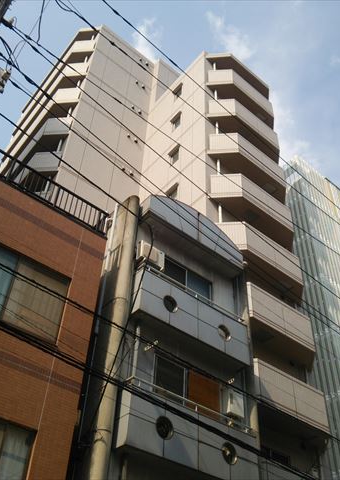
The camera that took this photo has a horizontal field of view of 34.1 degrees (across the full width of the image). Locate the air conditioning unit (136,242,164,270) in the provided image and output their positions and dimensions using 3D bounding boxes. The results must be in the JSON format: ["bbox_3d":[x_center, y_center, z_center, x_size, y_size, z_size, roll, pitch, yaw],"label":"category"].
[{"bbox_3d":[-0.519,0.474,14.494,0.748,0.583,0.293,31,-51,-25],"label":"air conditioning unit"}]

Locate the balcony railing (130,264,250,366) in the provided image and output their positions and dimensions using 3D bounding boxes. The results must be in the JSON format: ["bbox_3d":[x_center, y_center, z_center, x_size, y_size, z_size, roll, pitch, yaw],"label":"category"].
[{"bbox_3d":[0.549,2.049,14.096,3.545,1.445,0.550,31,-51,-25],"label":"balcony railing"}]

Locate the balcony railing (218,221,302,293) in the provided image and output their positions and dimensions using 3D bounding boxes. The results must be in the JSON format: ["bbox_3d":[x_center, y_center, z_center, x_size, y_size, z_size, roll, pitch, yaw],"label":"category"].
[{"bbox_3d":[3.553,0.762,20.796,4.765,1.452,0.955,31,-51,-25],"label":"balcony railing"}]

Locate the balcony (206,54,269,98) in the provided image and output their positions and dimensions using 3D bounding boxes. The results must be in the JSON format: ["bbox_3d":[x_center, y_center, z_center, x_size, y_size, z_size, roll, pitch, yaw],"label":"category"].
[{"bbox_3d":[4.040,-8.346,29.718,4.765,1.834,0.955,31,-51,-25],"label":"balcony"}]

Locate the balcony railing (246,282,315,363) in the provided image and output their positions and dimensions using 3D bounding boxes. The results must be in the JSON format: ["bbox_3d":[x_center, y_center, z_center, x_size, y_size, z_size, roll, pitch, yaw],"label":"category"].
[{"bbox_3d":[3.442,2.834,18.766,4.765,1.490,0.955,31,-51,-25],"label":"balcony railing"}]

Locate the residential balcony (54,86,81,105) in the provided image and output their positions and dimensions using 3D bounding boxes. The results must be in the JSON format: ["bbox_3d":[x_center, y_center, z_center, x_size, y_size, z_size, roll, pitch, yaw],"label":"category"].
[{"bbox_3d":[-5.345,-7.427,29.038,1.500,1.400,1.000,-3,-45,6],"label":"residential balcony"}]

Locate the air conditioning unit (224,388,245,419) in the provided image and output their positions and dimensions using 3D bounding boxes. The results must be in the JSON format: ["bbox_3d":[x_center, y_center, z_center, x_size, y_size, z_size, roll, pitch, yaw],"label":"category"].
[{"bbox_3d":[1.553,4.007,13.347,0.465,0.617,0.283,31,-51,-25],"label":"air conditioning unit"}]

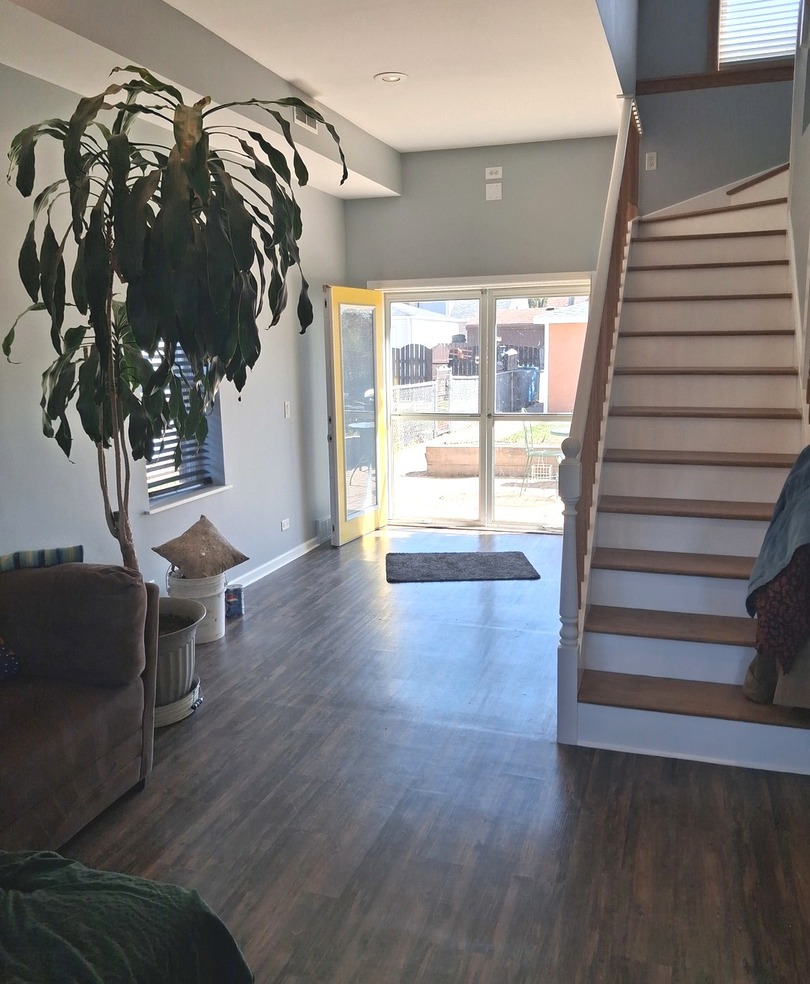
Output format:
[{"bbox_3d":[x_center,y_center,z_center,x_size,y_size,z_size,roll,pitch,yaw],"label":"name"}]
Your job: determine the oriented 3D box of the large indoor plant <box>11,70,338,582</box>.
[{"bbox_3d":[-0.942,-0.481,3.377,1.450,2.250,1.250,2,11,18],"label":"large indoor plant"}]

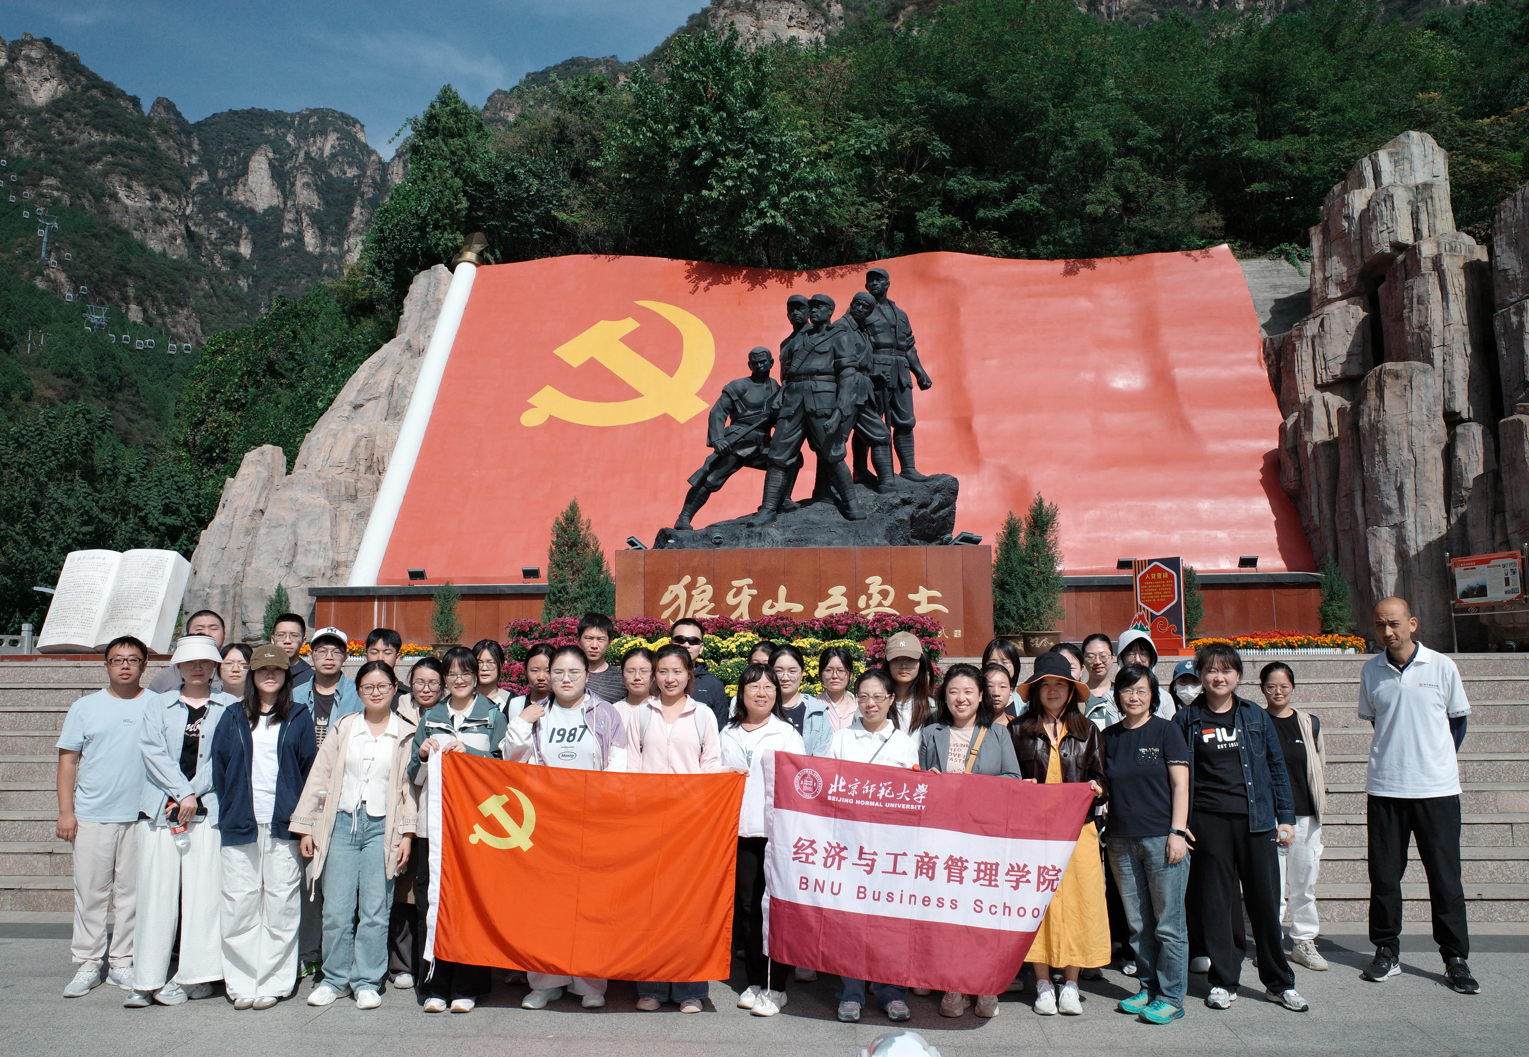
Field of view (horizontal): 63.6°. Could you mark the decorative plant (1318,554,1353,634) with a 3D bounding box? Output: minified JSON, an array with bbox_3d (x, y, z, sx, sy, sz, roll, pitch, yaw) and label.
[{"bbox_3d":[10.133,1.161,21.855,0.639,1.449,0.660,-1,-7,4],"label":"decorative plant"}]

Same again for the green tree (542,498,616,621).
[{"bbox_3d":[-2.679,0.515,17.890,1.147,1.948,1.100,-1,-7,4],"label":"green tree"}]

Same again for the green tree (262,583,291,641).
[{"bbox_3d":[-9.246,1.602,23.476,0.657,1.131,0.600,-1,-7,4],"label":"green tree"}]

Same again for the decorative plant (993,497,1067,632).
[{"bbox_3d":[3.689,0.479,17.243,1.009,1.981,1.050,-1,-7,4],"label":"decorative plant"}]

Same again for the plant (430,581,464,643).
[{"bbox_3d":[-5.889,1.566,22.941,0.659,1.197,0.620,-1,-7,4],"label":"plant"}]

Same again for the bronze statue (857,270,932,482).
[{"bbox_3d":[1.964,-2.362,18.903,1.209,3.393,0.950,-2,-7,11],"label":"bronze statue"}]

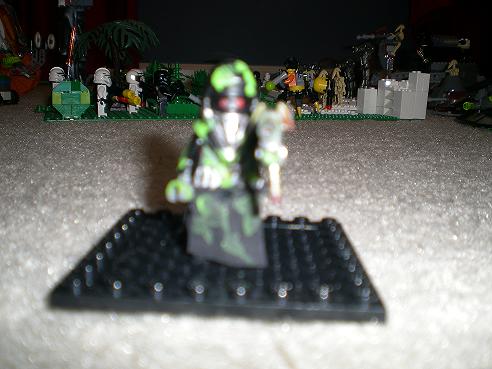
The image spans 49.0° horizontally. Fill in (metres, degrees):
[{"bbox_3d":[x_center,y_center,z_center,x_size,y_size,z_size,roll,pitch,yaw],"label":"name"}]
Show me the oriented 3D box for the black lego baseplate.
[{"bbox_3d":[-0.004,0.016,0.133,0.064,0.005,0.064,3,11,1],"label":"black lego baseplate"}]

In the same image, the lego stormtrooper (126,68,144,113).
[{"bbox_3d":[-0.106,-0.089,0.520,0.019,0.043,0.024,-2,12,-17],"label":"lego stormtrooper"}]

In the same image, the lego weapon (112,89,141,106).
[{"bbox_3d":[-0.111,-0.081,0.505,0.028,0.016,0.013,7,13,23],"label":"lego weapon"}]

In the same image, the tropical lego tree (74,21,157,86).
[{"bbox_3d":[-0.134,-0.123,0.565,0.085,0.095,0.085,-2,12,-17],"label":"tropical lego tree"}]

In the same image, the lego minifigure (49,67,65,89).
[{"bbox_3d":[-0.172,-0.086,0.495,0.018,0.043,0.024,-2,12,-17],"label":"lego minifigure"}]

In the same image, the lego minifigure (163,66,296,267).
[{"bbox_3d":[-0.004,-0.007,0.127,0.028,0.045,0.020,4,11,11],"label":"lego minifigure"}]

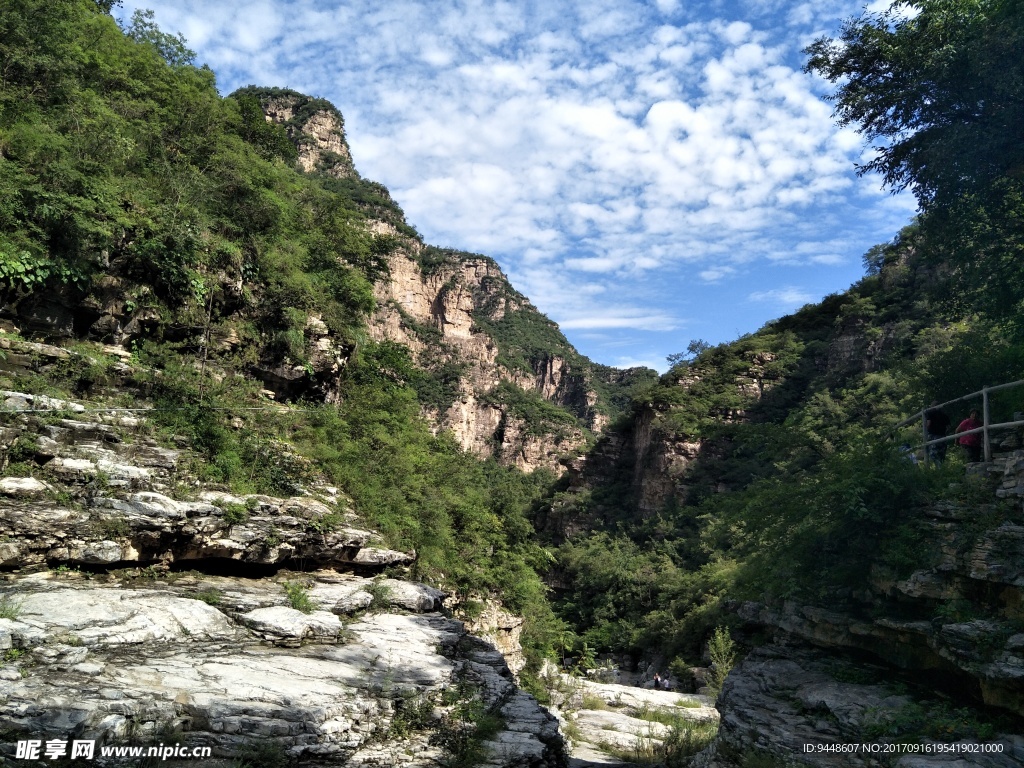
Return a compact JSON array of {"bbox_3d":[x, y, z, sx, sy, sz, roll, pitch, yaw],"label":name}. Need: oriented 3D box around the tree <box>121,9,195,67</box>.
[{"bbox_3d":[-19.027,-18.063,38.000,4.200,4.500,4.200,0,-6,0],"label":"tree"}]

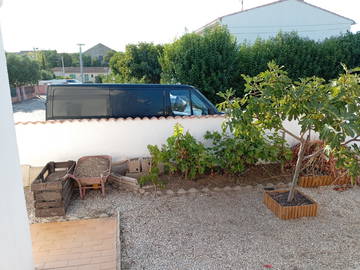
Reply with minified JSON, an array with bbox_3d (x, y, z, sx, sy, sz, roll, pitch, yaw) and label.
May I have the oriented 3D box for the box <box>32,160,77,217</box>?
[{"bbox_3d":[-2.687,1.133,6.151,0.590,0.725,1.305,-2,14,-9],"label":"box"}]

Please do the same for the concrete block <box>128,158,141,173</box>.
[{"bbox_3d":[-1.184,0.781,7.246,0.261,0.329,0.213,-2,14,-10],"label":"concrete block"}]

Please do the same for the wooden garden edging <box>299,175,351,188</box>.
[{"bbox_3d":[3.659,1.153,7.104,1.334,0.251,0.097,-1,14,-6],"label":"wooden garden edging"}]

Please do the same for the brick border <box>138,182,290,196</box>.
[{"bbox_3d":[0.906,1.293,6.831,3.770,0.106,0.135,-2,14,-8],"label":"brick border"}]

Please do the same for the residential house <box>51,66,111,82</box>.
[{"bbox_3d":[-23.033,-14.122,67.176,12.600,4.000,8.200,-3,14,-12],"label":"residential house"}]

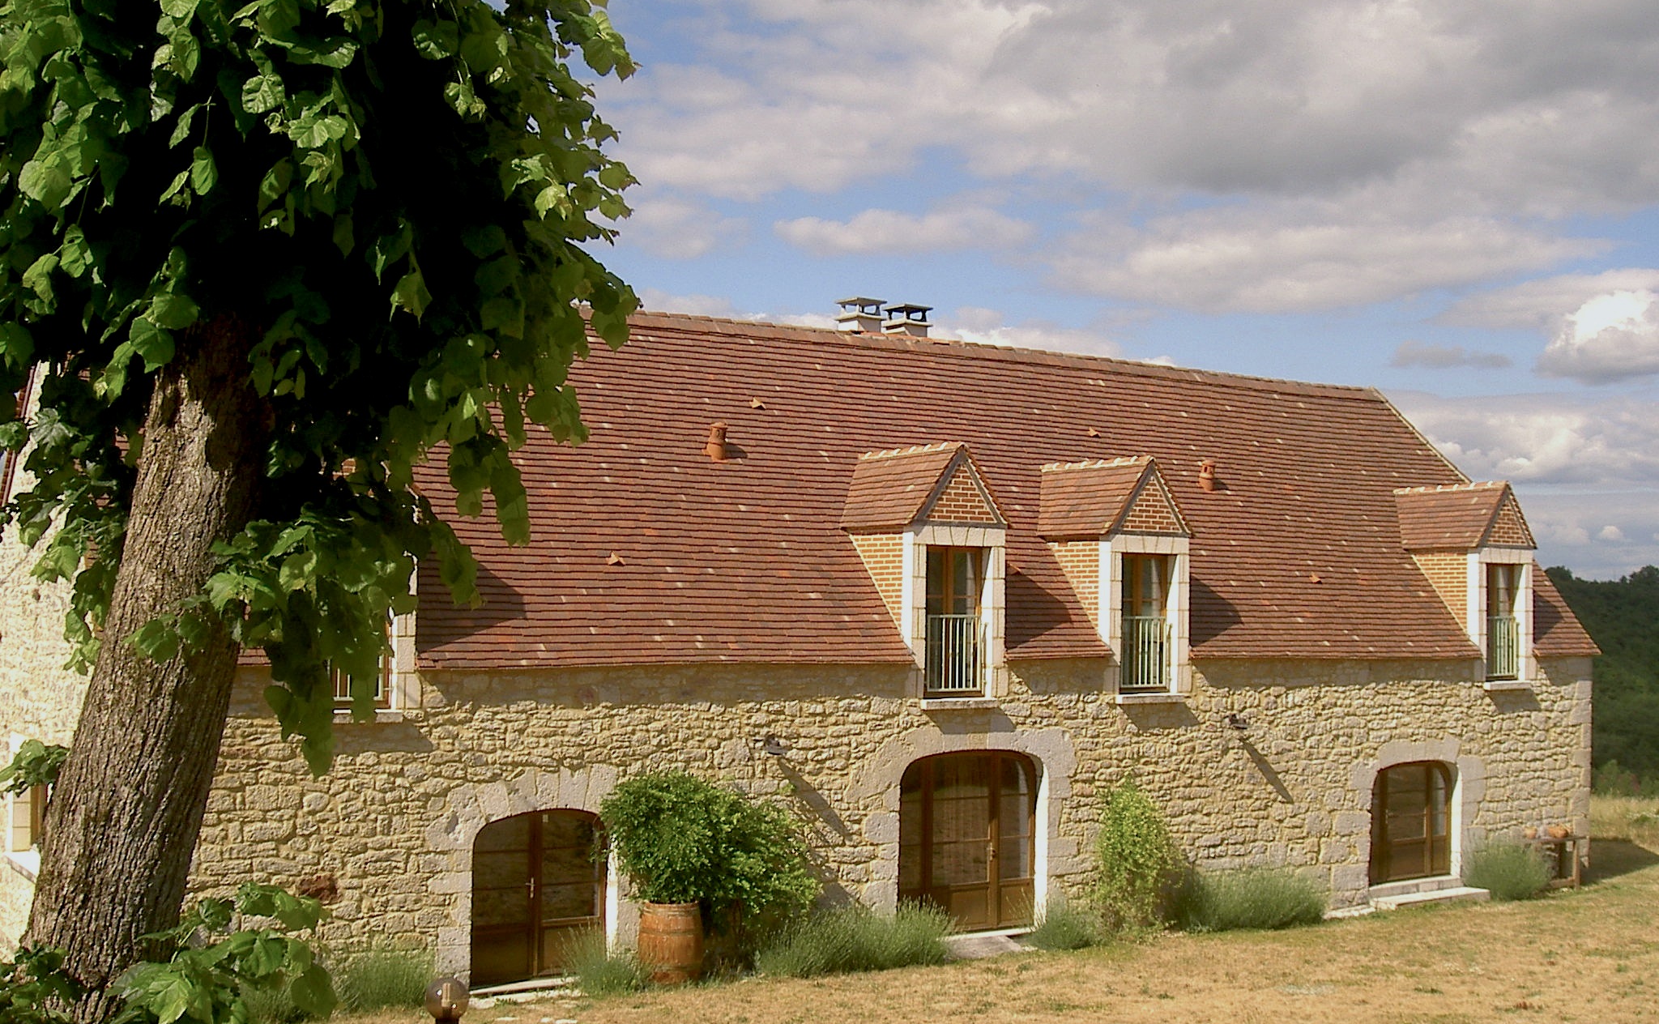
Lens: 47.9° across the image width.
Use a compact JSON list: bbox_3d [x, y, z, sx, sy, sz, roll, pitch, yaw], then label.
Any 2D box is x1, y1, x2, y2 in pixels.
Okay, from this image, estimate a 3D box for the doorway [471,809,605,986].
[{"bbox_3d":[-3.205,4.253,20.782,1.694,1.891,0.278,2,-3,-33],"label":"doorway"}]

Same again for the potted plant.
[{"bbox_3d":[-1.337,4.188,21.129,2.262,2.262,1.334,2,-3,-33],"label":"potted plant"}]

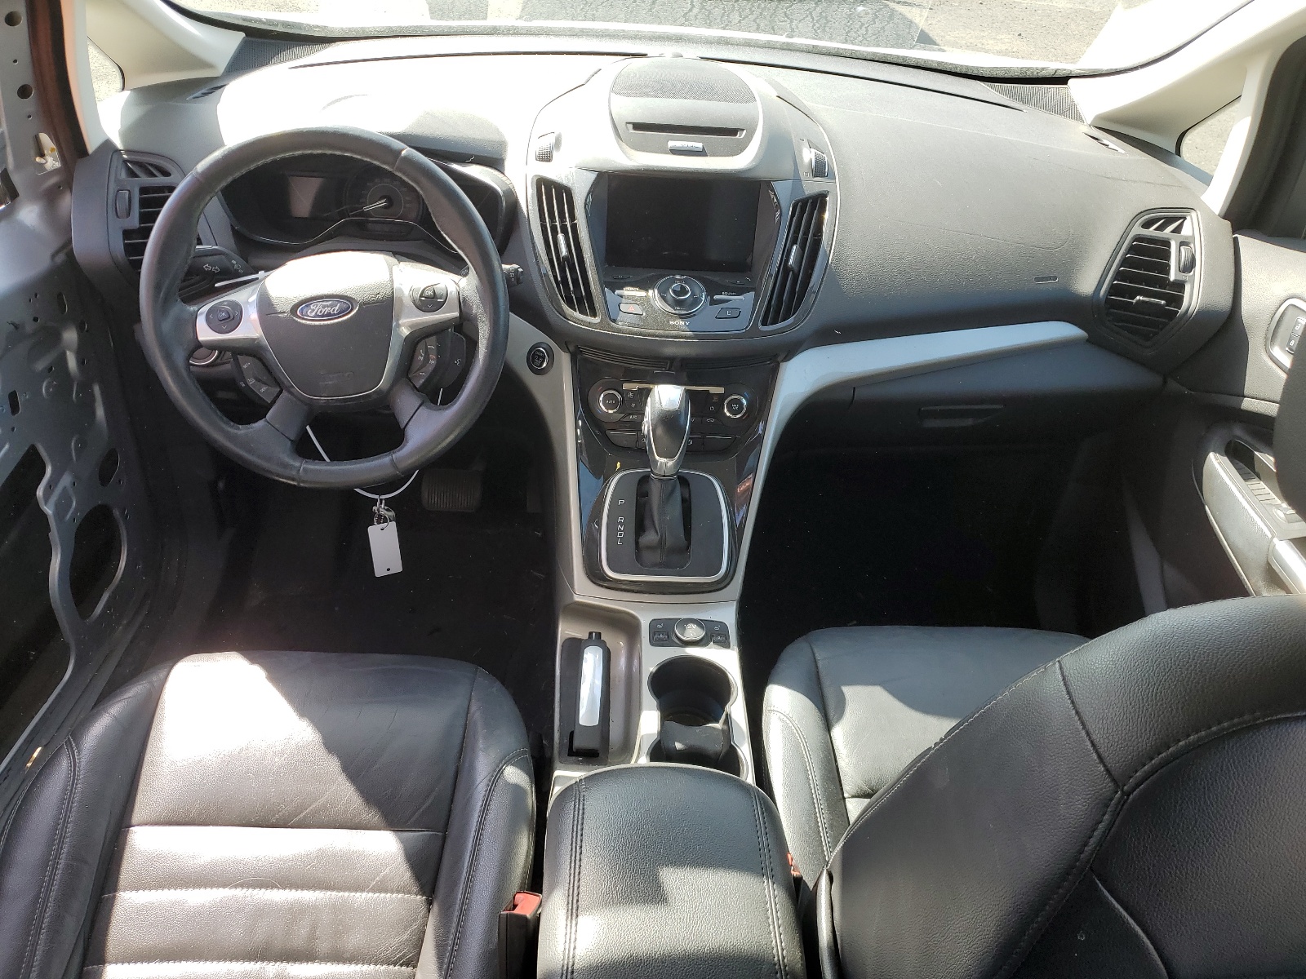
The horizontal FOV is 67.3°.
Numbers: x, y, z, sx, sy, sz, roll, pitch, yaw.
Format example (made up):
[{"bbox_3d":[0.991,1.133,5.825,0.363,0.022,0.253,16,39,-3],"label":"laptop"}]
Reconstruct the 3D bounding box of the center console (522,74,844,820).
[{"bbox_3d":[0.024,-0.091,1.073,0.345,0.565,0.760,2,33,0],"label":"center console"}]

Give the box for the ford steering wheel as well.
[{"bbox_3d":[-0.340,-0.189,1.045,0.375,0.370,0.110,-5,8,-1],"label":"ford steering wheel"}]

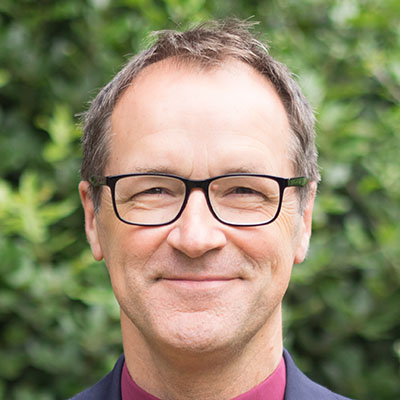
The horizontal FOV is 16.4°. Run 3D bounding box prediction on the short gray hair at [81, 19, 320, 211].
[{"bbox_3d":[0.000,-0.055,1.090,0.186,0.175,0.195,0,0,0],"label":"short gray hair"}]

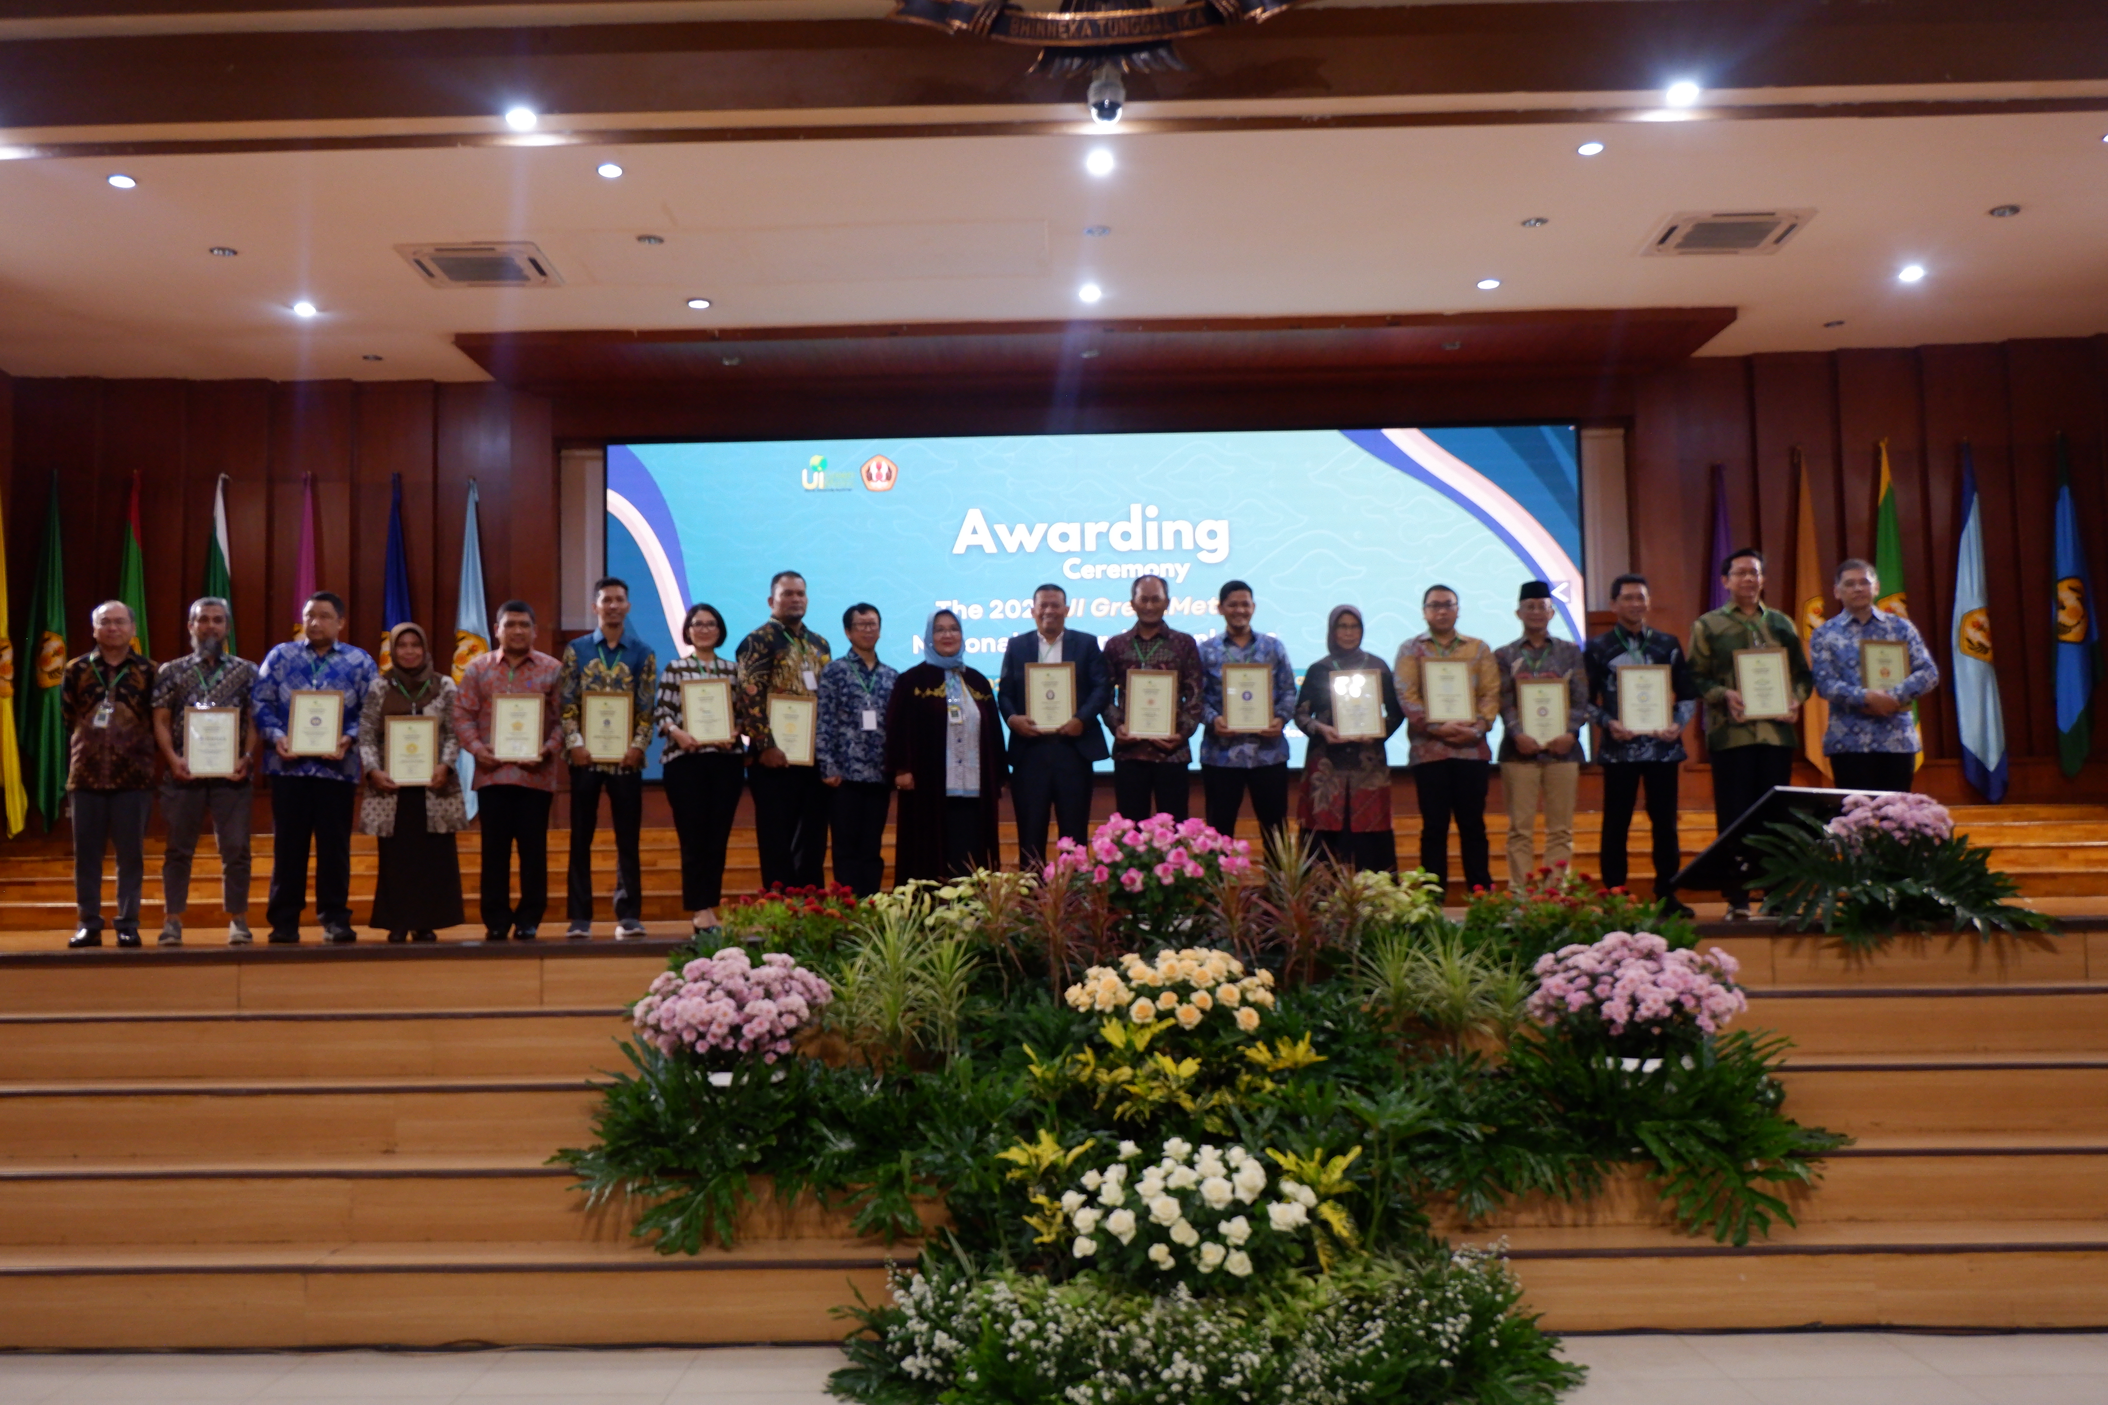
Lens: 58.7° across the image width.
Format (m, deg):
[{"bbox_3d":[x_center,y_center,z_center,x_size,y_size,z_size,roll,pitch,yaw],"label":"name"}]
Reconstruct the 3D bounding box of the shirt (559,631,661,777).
[{"bbox_3d":[-2.171,-0.005,9.115,0.490,0.716,0.360,0,-5,-10],"label":"shirt"}]

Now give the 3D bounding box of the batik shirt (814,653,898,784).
[{"bbox_3d":[-0.956,0.071,9.140,0.440,0.645,0.280,0,-5,-16],"label":"batik shirt"}]

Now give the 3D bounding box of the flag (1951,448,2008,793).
[{"bbox_3d":[6.803,-0.582,13.784,0.340,2.640,0.220,-2,-5,9],"label":"flag"}]

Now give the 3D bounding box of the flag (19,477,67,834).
[{"bbox_3d":[-8.203,-0.420,15.212,0.360,2.948,0.210,-1,-5,-5],"label":"flag"}]

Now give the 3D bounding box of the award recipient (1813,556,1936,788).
[{"bbox_3d":[3.973,0.161,9.004,0.550,1.710,0.400,-2,-5,17],"label":"award recipient"}]

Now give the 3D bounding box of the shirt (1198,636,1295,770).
[{"bbox_3d":[0.942,-0.012,9.116,0.480,0.660,0.320,-1,-5,3],"label":"shirt"}]

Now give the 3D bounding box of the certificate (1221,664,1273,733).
[{"bbox_3d":[0.939,-0.016,9.130,0.243,0.335,0.020,-2,-10,4],"label":"certificate"}]

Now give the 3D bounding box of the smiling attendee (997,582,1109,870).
[{"bbox_3d":[0.004,0.249,9.110,0.540,1.680,0.400,-1,-5,1],"label":"smiling attendee"}]

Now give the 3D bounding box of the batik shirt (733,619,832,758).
[{"bbox_3d":[-1.320,-0.061,9.157,0.490,0.703,0.330,1,-5,-23],"label":"batik shirt"}]

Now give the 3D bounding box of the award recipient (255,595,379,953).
[{"bbox_3d":[-3.532,0.308,8.970,0.544,1.682,0.430,0,-5,-12],"label":"award recipient"}]

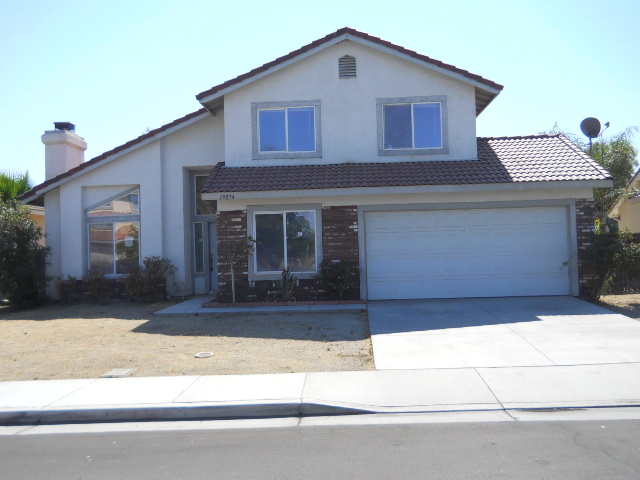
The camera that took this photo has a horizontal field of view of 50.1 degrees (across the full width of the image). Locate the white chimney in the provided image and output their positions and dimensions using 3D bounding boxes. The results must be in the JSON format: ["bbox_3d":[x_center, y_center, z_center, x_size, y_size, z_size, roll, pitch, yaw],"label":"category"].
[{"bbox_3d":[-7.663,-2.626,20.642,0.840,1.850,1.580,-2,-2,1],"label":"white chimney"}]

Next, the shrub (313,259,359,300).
[{"bbox_3d":[0.385,0.928,15.973,0.990,0.970,0.800,-2,-2,1],"label":"shrub"}]

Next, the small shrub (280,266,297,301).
[{"bbox_3d":[-0.734,1.049,15.949,0.373,0.814,0.400,-2,-2,1],"label":"small shrub"}]

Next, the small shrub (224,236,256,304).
[{"bbox_3d":[-1.858,0.707,15.990,0.710,1.570,0.620,-2,-2,1],"label":"small shrub"}]

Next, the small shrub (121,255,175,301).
[{"bbox_3d":[-4.612,1.068,18.503,1.360,1.220,1.000,-2,-2,1],"label":"small shrub"}]

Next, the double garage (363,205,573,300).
[{"bbox_3d":[3.550,0.322,16.540,4.880,2.130,0.100,-2,-2,1],"label":"double garage"}]

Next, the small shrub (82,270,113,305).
[{"bbox_3d":[-5.929,1.266,18.231,0.740,0.880,0.680,-2,-2,1],"label":"small shrub"}]

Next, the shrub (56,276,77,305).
[{"bbox_3d":[-6.865,1.355,18.453,0.530,0.740,0.520,-2,-2,1],"label":"shrub"}]

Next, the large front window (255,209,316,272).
[{"bbox_3d":[-0.839,0.063,16.656,1.530,1.530,0.100,-2,-2,1],"label":"large front window"}]

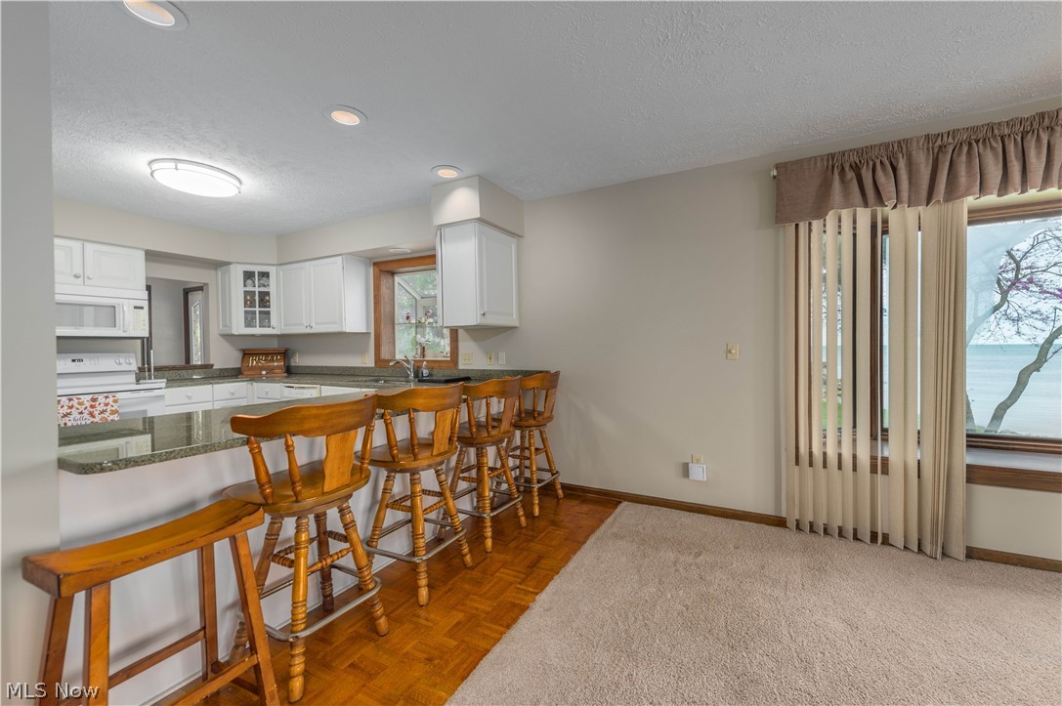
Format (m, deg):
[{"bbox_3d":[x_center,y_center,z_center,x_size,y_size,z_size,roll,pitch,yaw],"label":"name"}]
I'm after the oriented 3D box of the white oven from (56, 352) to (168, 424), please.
[{"bbox_3d":[-3.767,0.593,3.541,0.709,1.165,0.765,0,1,28],"label":"white oven"}]

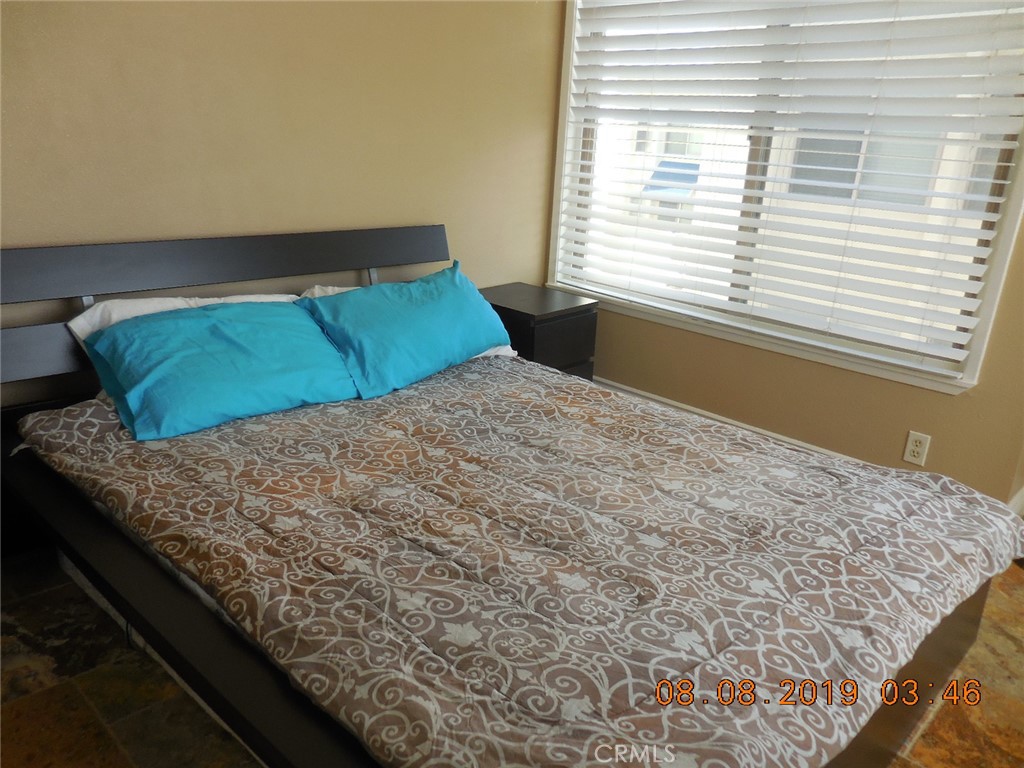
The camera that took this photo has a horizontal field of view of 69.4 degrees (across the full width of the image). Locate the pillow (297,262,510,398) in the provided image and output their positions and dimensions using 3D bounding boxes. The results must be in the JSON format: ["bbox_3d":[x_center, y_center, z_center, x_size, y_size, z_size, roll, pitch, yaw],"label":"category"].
[{"bbox_3d":[-0.365,-0.223,2.721,0.680,0.170,0.460,-22,68,-38],"label":"pillow"}]

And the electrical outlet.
[{"bbox_3d":[1.474,0.235,2.688,0.070,0.114,0.008,20,25,41],"label":"electrical outlet"}]

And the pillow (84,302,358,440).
[{"bbox_3d":[-0.861,-0.058,2.255,0.680,0.170,0.460,-15,54,-41],"label":"pillow"}]

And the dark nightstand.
[{"bbox_3d":[0.051,-0.112,3.323,0.480,0.550,0.405,20,25,41],"label":"dark nightstand"}]

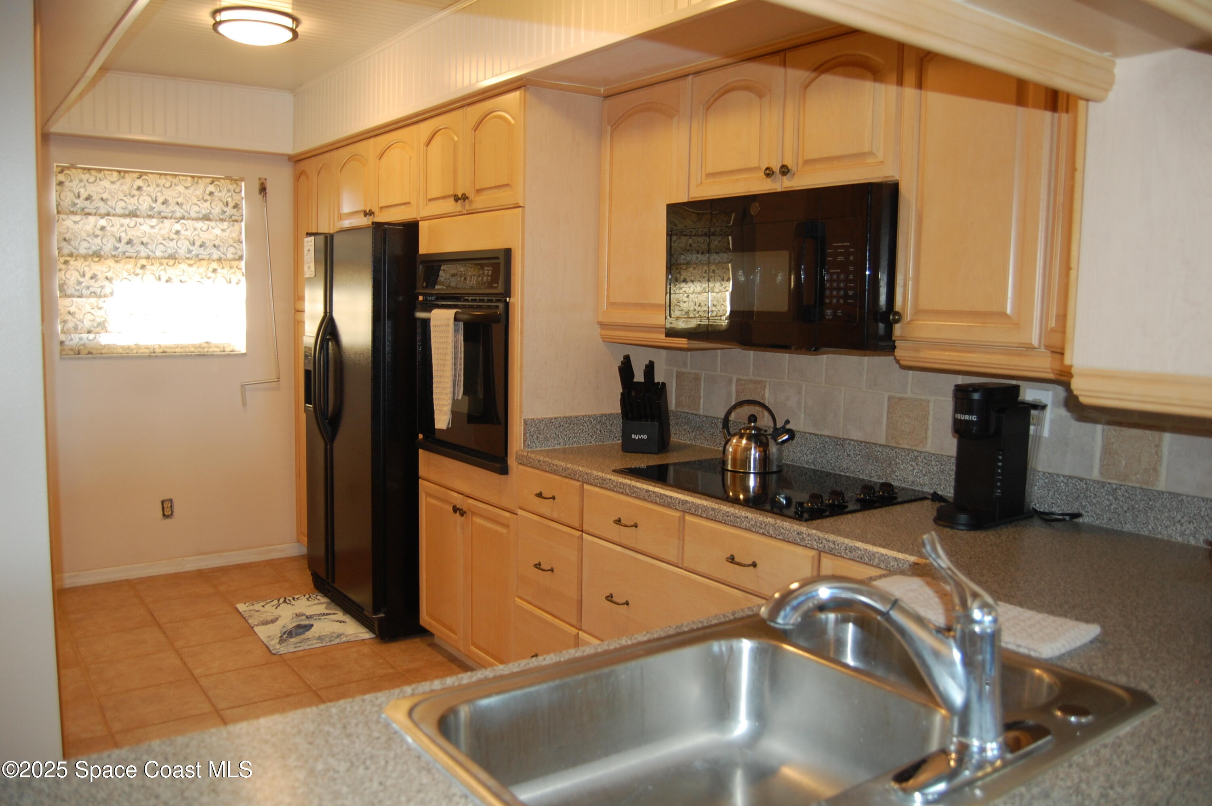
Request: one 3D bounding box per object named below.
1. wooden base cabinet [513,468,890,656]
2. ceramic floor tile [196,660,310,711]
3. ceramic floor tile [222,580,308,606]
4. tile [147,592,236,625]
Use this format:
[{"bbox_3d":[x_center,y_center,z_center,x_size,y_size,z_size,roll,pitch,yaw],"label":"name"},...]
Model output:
[{"bbox_3d":[0.400,0.709,2.702,0.620,0.889,1.498,-4,8,-37],"label":"wooden base cabinet"},{"bbox_3d":[-1.289,1.033,3.329,0.340,0.010,0.334,-3,8,-37],"label":"ceramic floor tile"},{"bbox_3d":[-1.598,0.919,4.289,0.326,0.012,0.326,-3,8,-37],"label":"ceramic floor tile"},{"bbox_3d":[-1.891,0.929,4.124,0.315,0.010,0.330,-3,8,-34],"label":"tile"}]

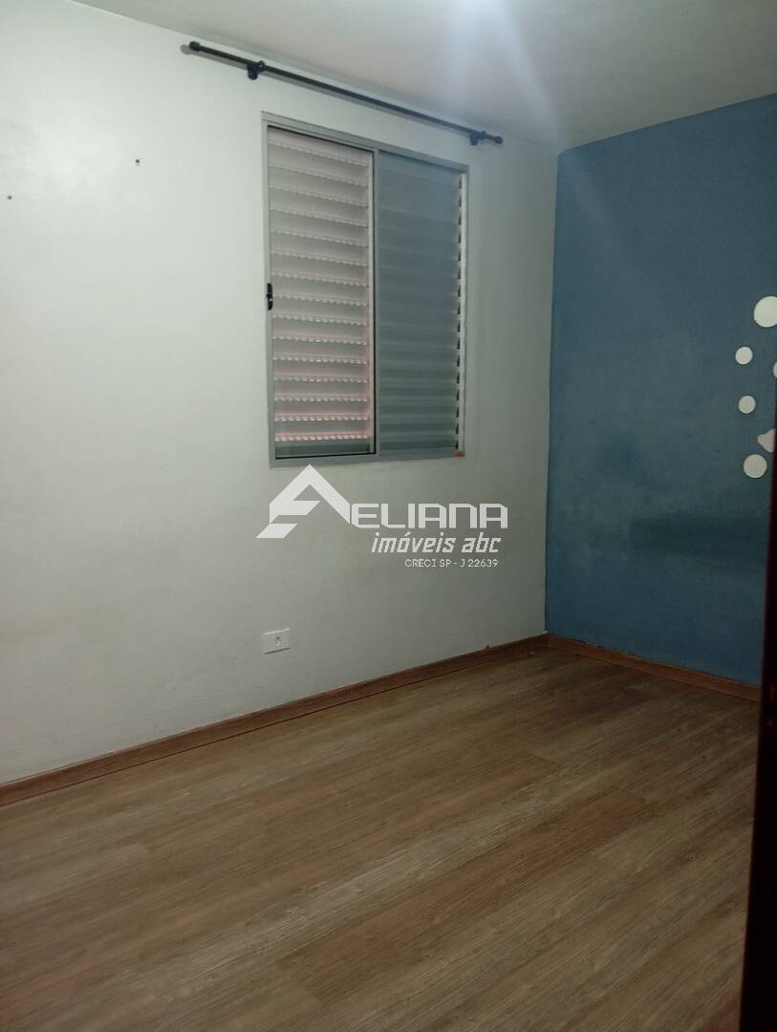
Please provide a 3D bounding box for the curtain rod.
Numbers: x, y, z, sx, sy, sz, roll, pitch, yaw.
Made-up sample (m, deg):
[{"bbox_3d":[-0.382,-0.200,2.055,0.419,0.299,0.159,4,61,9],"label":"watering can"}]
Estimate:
[{"bbox_3d":[-0.077,-1.539,3.117,1.478,0.046,0.075,-7,10,-41],"label":"curtain rod"}]

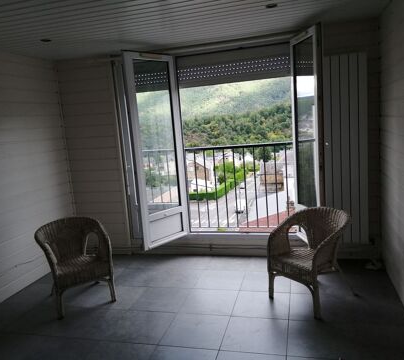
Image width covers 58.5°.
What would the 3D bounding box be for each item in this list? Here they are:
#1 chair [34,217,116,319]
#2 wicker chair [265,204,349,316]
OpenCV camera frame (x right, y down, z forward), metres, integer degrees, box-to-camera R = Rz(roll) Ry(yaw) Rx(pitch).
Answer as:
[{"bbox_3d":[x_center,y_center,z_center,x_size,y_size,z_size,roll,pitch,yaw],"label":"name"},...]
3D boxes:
[{"bbox_3d":[-1.173,0.758,3.383,0.589,0.761,0.584,-9,9,-29],"label":"chair"},{"bbox_3d":[0.929,0.632,3.043,0.584,0.761,0.589,-11,10,-36],"label":"wicker chair"}]

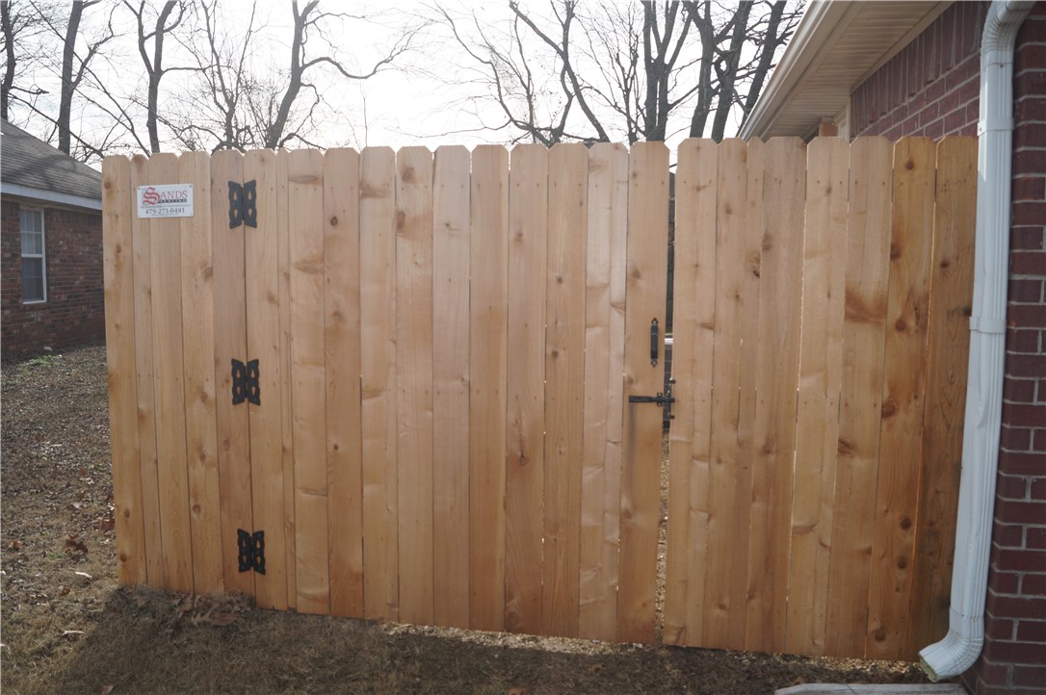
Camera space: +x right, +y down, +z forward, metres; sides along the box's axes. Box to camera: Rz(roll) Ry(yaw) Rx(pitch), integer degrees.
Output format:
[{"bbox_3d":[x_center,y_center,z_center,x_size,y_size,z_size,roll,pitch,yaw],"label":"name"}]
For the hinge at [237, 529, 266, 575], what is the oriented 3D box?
[{"bbox_3d":[-1.078,0.814,3.116,0.117,0.182,0.018,1,6,10],"label":"hinge"}]

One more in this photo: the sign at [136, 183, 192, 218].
[{"bbox_3d":[-1.389,-0.567,3.049,0.240,0.134,0.007,1,6,10],"label":"sign"}]

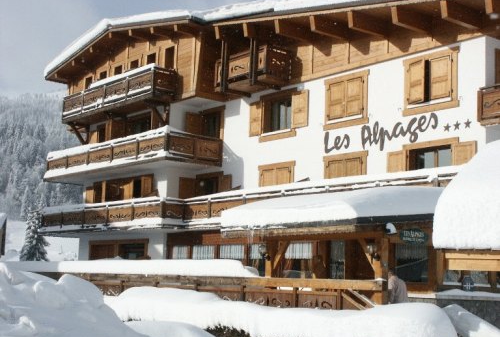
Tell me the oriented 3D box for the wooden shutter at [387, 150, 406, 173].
[{"bbox_3d":[4.425,0.179,24.608,0.060,1.400,0.720,8,-10,-38],"label":"wooden shutter"}]

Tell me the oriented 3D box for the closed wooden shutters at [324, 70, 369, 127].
[{"bbox_3d":[3.145,-2.241,26.699,0.120,1.660,2.050,8,-10,-38],"label":"closed wooden shutters"}]

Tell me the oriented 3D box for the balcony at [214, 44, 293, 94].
[{"bbox_3d":[0.083,-3.594,29.934,1.141,1.103,2.992,8,-10,-38],"label":"balcony"}]

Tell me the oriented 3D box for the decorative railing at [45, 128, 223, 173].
[{"bbox_3d":[-5.286,-0.308,34.915,2.618,0.991,10.210,8,-10,-38],"label":"decorative railing"}]

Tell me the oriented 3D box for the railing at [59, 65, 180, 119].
[{"bbox_3d":[-5.838,-2.934,35.091,1.159,1.262,7.817,8,-10,-38],"label":"railing"}]

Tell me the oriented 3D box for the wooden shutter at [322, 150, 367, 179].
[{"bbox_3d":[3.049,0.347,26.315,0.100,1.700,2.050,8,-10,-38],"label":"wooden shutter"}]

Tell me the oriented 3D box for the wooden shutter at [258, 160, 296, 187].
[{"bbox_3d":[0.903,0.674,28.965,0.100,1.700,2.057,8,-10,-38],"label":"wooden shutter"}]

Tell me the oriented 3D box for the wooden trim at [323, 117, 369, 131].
[{"bbox_3d":[3.115,-1.466,26.562,0.100,0.200,2.066,8,-10,-38],"label":"wooden trim"}]

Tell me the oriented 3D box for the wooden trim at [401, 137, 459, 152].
[{"bbox_3d":[5.255,-0.702,23.721,0.100,0.190,2.066,8,-10,-38],"label":"wooden trim"}]

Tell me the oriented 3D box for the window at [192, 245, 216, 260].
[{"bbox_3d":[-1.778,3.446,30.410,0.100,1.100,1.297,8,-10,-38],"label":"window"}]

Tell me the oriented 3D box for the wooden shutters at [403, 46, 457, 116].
[{"bbox_3d":[5.321,-2.550,23.992,0.150,1.680,2.050,8,-10,-38],"label":"wooden shutters"}]

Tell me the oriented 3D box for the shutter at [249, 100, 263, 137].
[{"bbox_3d":[0.172,-1.867,30.350,0.060,1.337,0.729,8,-10,-38],"label":"shutter"}]

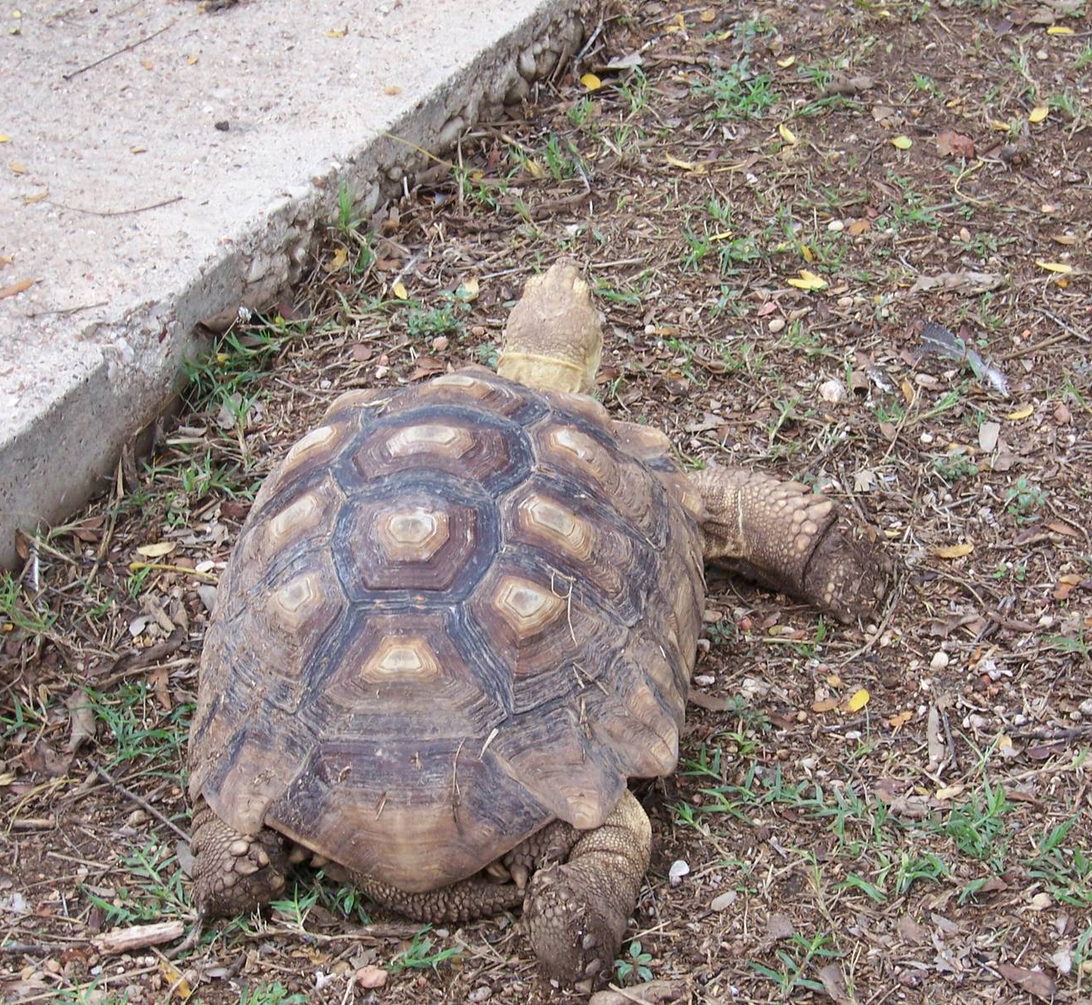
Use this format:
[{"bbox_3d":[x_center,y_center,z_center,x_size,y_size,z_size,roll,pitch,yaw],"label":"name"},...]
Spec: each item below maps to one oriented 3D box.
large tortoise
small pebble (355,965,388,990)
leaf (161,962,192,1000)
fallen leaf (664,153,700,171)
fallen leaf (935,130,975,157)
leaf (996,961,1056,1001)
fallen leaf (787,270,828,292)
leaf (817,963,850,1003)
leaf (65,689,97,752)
[{"bbox_3d":[0.017,0.042,2.671,0.503,0.260,0.711,3,33,5],"label":"large tortoise"},{"bbox_3d":[-0.118,0.321,2.327,0.022,0.015,0.017,0,35,0],"label":"small pebble"},{"bbox_3d":[-0.262,0.340,2.444,0.016,0.008,0.042,-18,37,-26],"label":"leaf"},{"bbox_3d":[0.137,-0.346,3.498,0.013,0.010,0.049,-25,41,-33],"label":"fallen leaf"},{"bbox_3d":[0.386,-0.338,3.250,0.038,0.016,0.041,0,35,0],"label":"fallen leaf"},{"bbox_3d":[0.340,0.337,2.444,0.047,0.012,0.021,23,40,32],"label":"leaf"},{"bbox_3d":[0.231,-0.197,3.055,0.036,0.012,0.030,0,35,0],"label":"fallen leaf"},{"bbox_3d":[0.205,0.340,2.442,0.016,0.010,0.043,-3,33,-4],"label":"leaf"},{"bbox_3d":[-0.344,0.161,2.546,0.024,0.015,0.071,-8,36,-11],"label":"leaf"}]

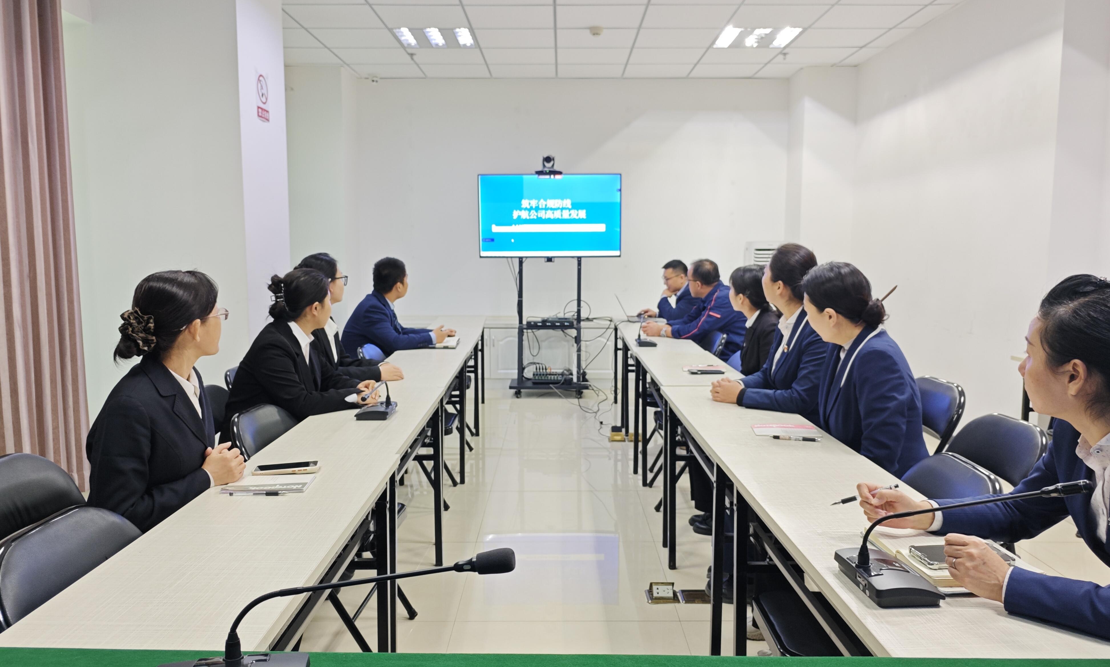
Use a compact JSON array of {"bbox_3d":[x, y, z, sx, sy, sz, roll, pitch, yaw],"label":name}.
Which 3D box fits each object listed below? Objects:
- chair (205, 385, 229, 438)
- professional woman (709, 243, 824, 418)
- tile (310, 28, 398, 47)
[{"bbox_3d":[-1.138,0.614,3.087,0.480,0.800,0.460,0,6,1],"label":"chair"},{"bbox_3d":[0.933,0.351,2.977,0.660,1.360,0.500,0,6,1],"label":"professional woman"},{"bbox_3d":[-1.535,-2.290,5.964,0.618,0.020,0.557,0,6,0],"label":"tile"}]

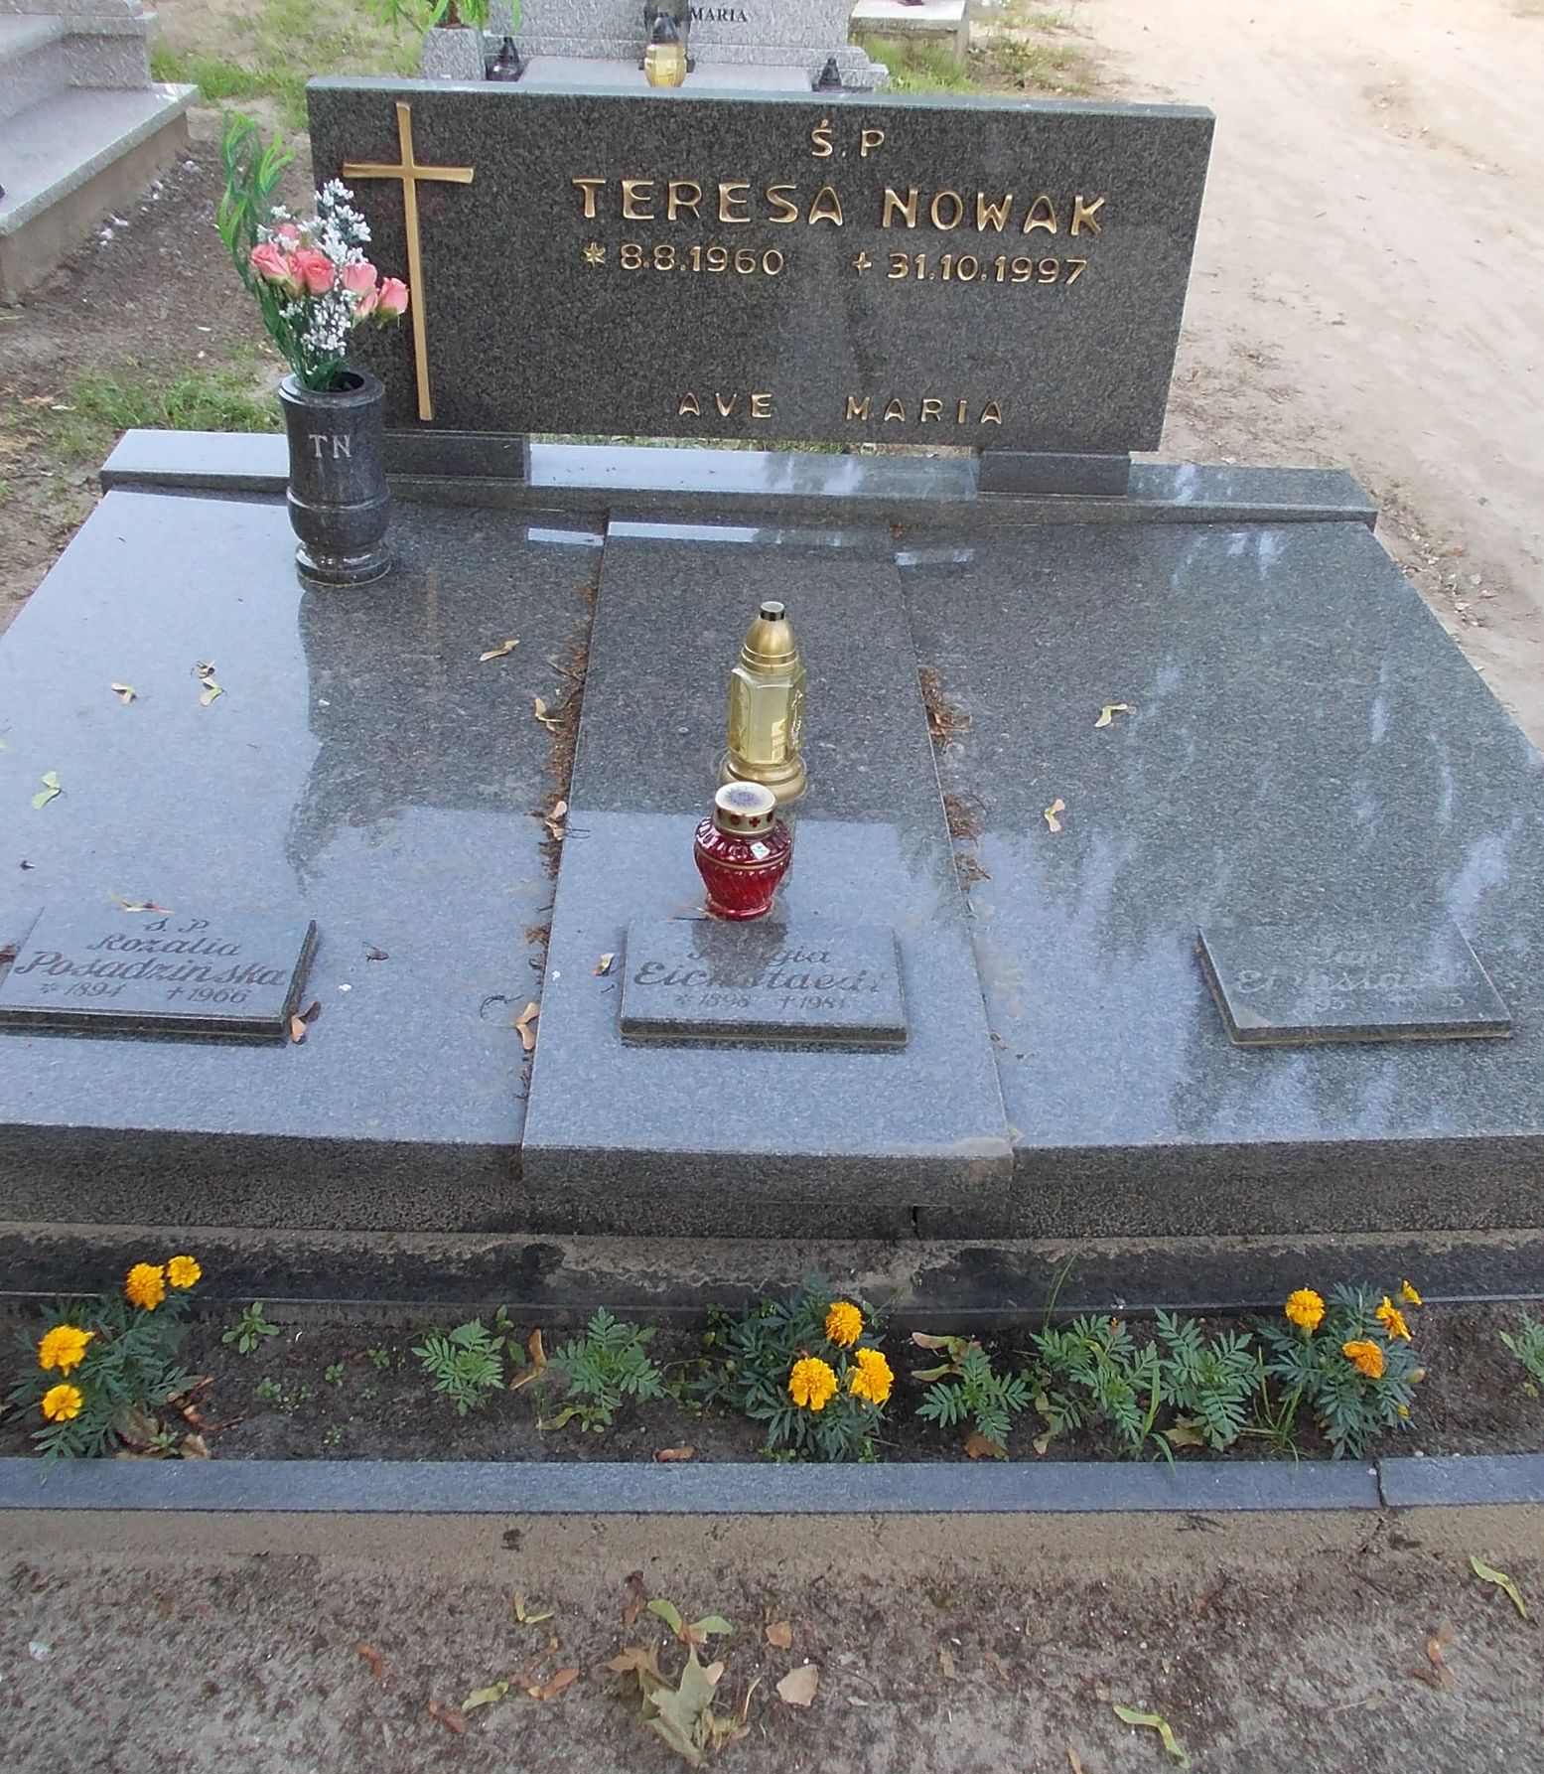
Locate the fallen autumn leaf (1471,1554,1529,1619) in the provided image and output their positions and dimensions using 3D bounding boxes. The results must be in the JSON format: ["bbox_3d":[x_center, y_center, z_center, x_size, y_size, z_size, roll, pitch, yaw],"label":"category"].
[{"bbox_3d":[0.699,0.667,1.594,0.021,0.012,0.072,-19,39,-30],"label":"fallen autumn leaf"}]

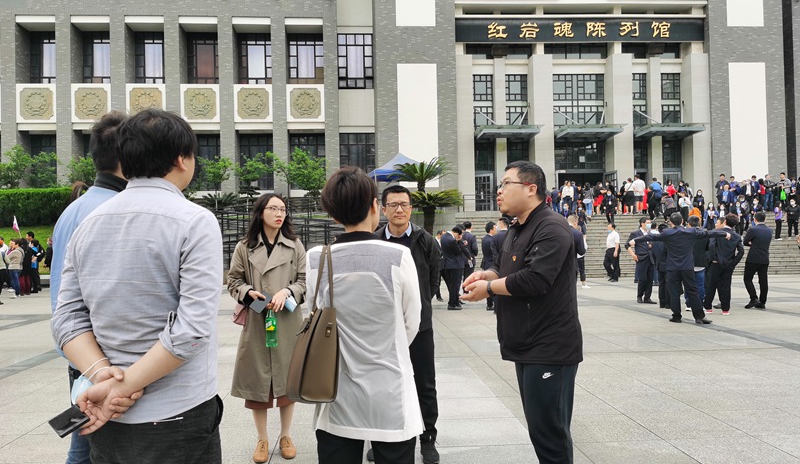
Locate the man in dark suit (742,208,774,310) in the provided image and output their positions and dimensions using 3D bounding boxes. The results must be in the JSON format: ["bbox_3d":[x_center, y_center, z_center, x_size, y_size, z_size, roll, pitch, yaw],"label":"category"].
[{"bbox_3d":[6.623,0.526,11.592,0.500,1.760,0.400,-1,-1,0],"label":"man in dark suit"}]

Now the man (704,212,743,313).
[{"bbox_3d":[5.630,0.549,10.891,0.560,1.727,0.380,-1,-1,-6],"label":"man"}]

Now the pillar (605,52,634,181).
[{"bbox_3d":[11.359,-4.847,32.105,0.980,8.336,1.050,-1,-1,-3],"label":"pillar"}]

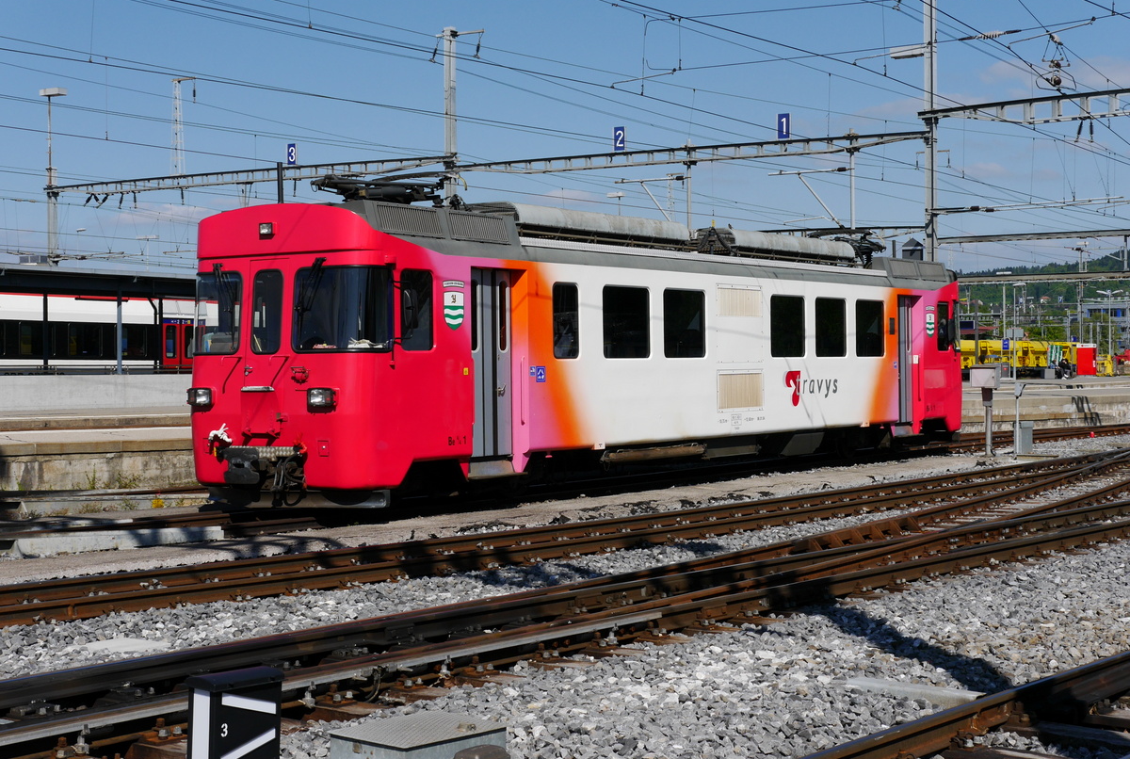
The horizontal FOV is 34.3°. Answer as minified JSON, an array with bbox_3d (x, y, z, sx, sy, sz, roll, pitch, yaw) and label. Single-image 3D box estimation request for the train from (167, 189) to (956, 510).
[{"bbox_3d":[1.532,-0.534,27.809,2.696,3.741,17.750,0,1,34],"label":"train"}]

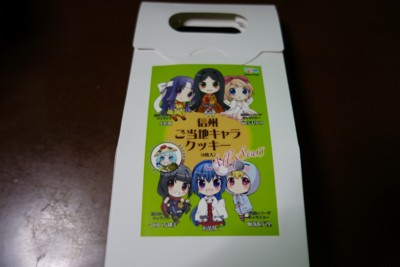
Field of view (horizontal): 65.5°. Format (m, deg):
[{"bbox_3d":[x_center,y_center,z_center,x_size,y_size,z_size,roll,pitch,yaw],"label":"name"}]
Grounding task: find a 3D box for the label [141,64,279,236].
[{"bbox_3d":[0.006,0.006,0.241,0.094,0.002,0.141,0,65,0],"label":"label"}]

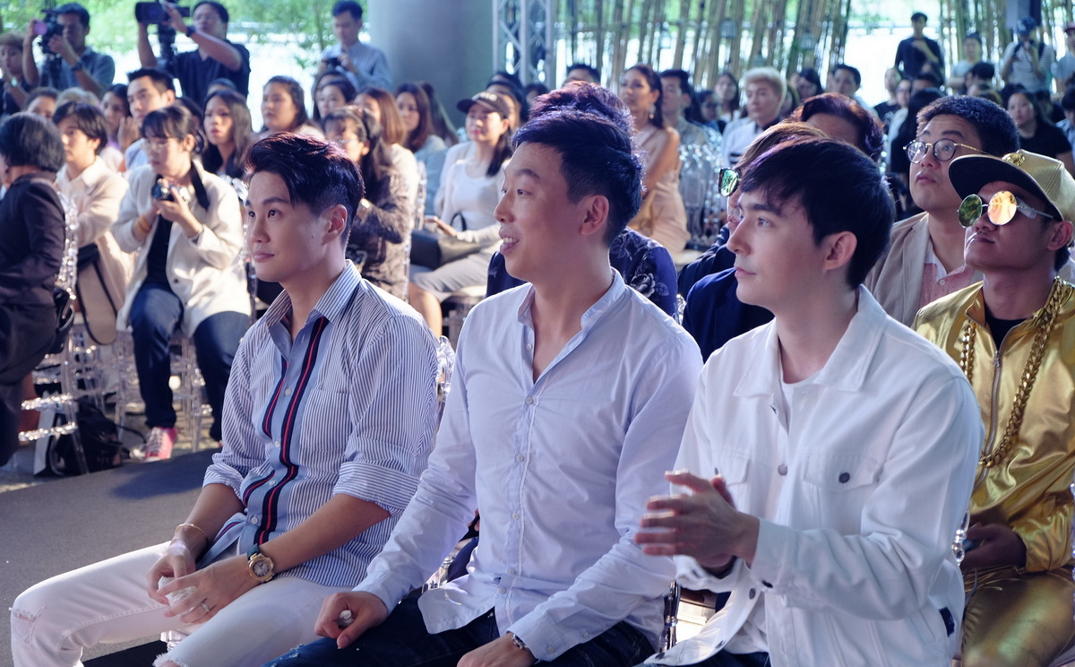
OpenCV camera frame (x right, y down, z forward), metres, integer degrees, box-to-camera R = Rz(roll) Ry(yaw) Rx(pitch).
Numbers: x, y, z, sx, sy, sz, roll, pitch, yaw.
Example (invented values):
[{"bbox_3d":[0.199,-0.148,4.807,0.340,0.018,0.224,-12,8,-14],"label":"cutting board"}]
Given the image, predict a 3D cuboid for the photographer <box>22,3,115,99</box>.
[{"bbox_3d":[-2.884,-1.208,11.327,0.500,1.664,0.480,7,11,36],"label":"photographer"}]

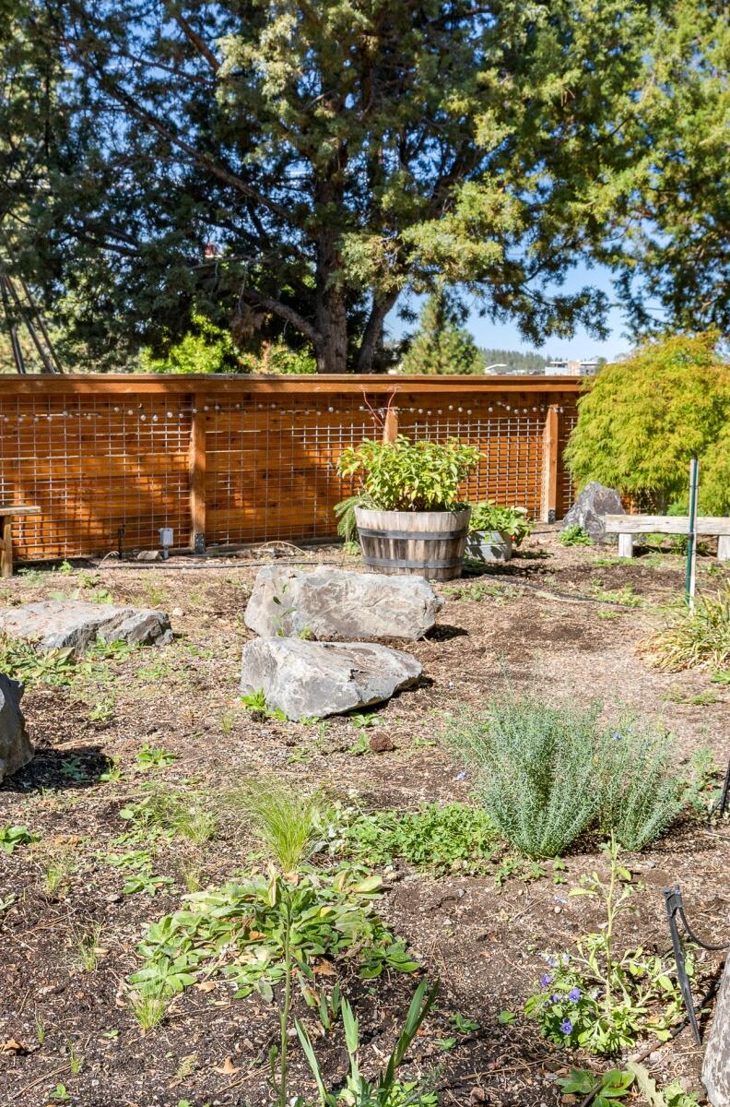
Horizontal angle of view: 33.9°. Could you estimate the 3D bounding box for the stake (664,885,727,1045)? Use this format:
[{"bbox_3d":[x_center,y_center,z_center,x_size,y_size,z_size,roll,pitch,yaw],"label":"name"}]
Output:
[{"bbox_3d":[0.562,0.710,2.023,0.095,0.265,0.060,2,8,15],"label":"stake"}]

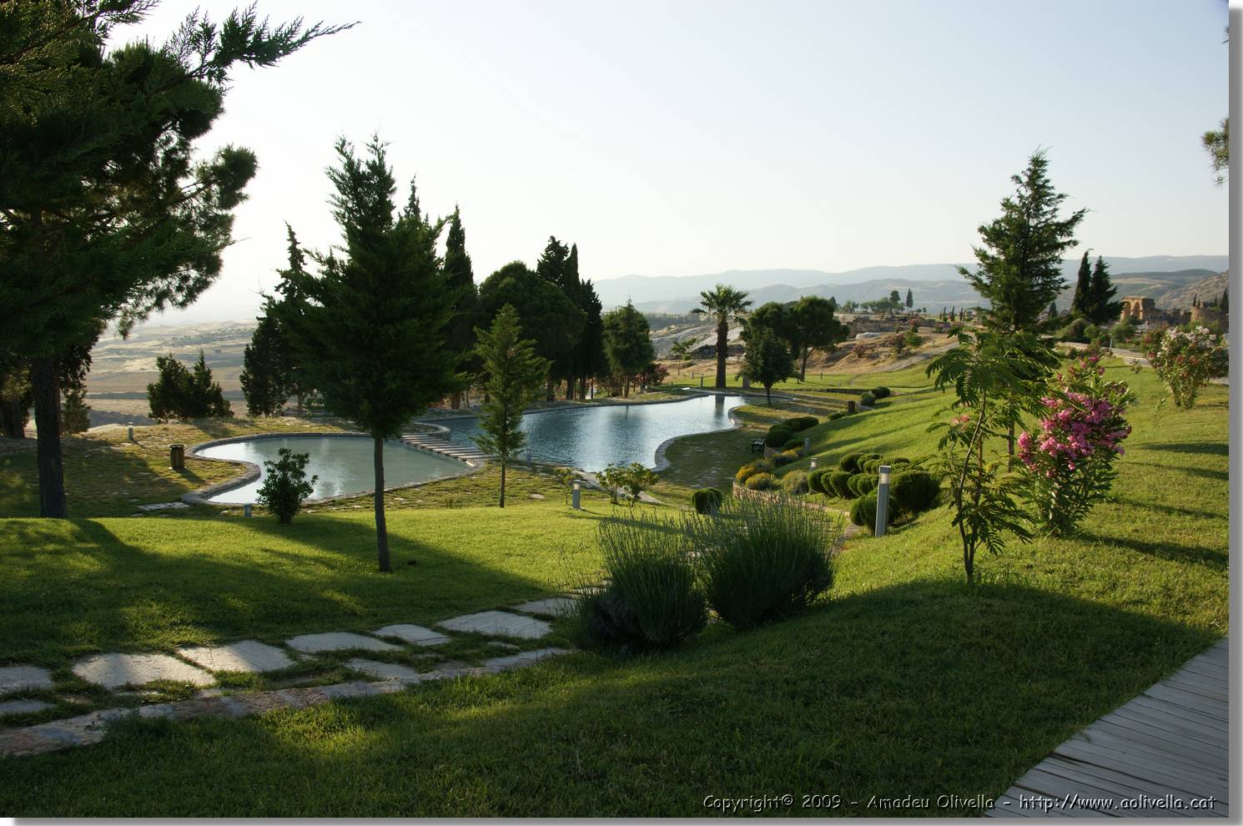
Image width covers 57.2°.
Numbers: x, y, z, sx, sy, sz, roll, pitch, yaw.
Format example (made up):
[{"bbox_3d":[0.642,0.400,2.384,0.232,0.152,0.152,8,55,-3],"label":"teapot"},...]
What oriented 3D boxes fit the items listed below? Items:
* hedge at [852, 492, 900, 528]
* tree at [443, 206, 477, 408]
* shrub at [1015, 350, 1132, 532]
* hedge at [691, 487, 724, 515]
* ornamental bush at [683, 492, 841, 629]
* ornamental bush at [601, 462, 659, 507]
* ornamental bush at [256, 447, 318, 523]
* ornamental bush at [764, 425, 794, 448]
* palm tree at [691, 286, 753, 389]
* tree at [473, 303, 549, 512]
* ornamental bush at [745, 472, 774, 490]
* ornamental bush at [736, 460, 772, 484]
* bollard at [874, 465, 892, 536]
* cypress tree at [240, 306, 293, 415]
[{"bbox_3d":[3.222,1.240,14.501,0.609,0.483,0.609,1,6,13],"label":"hedge"},{"bbox_3d":[-8.821,-5.770,62.500,1.875,11.140,1.875,0,6,0],"label":"tree"},{"bbox_3d":[3.780,0.243,9.500,0.970,1.500,0.950,0,6,0],"label":"shrub"},{"bbox_3d":[1.527,1.571,20.300,0.590,0.470,0.580,0,6,0],"label":"hedge"},{"bbox_3d":[0.912,0.960,7.400,1.020,0.820,0.980,0,6,0],"label":"ornamental bush"},{"bbox_3d":[0.211,1.759,28.000,1.440,1.104,1.080,0,6,0],"label":"ornamental bush"},{"bbox_3d":[-7.038,1.518,24.000,1.316,1.478,1.316,0,6,0],"label":"ornamental bush"},{"bbox_3d":[5.944,0.933,43.000,1.142,0.890,1.142,0,6,0],"label":"ornamental bush"},{"bbox_3d":[6.487,-4.993,74.000,3.800,6.700,3.800,0,6,0],"label":"palm tree"},{"bbox_3d":[-2.765,-0.164,28.500,1.954,4.943,1.954,0,6,0],"label":"tree"},{"bbox_3d":[2.956,1.466,24.500,0.640,0.400,0.620,0,6,0],"label":"ornamental bush"},{"bbox_3d":[3.957,1.772,34.000,1.107,0.658,0.941,0,6,0],"label":"ornamental bush"},{"bbox_3d":[3.098,1.039,13.500,0.130,0.840,0.130,3,6,0],"label":"bollard"},{"bbox_3d":[-18.701,-2.762,60.000,2.900,5.900,2.800,0,6,0],"label":"cypress tree"}]

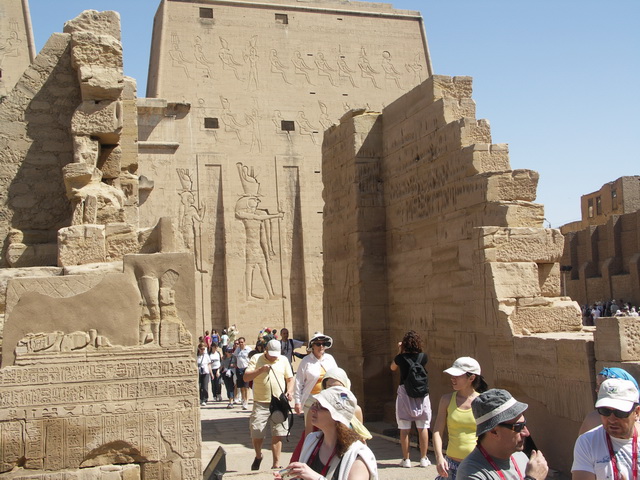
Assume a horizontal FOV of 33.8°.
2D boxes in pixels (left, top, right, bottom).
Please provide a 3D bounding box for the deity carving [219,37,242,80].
[{"bbox_3d":[-8.614,-17.469,101.704,2.366,4.534,0.220,0,-9,-21],"label":"deity carving"}]

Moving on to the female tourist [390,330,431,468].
[{"bbox_3d":[1.125,1.983,13.100,0.470,1.690,0.500,-1,-5,-18],"label":"female tourist"}]

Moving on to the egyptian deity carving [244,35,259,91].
[{"bbox_3d":[-6.677,-17.459,104.242,1.463,5.536,0.200,0,-8,-22],"label":"egyptian deity carving"}]

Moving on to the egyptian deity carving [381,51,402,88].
[{"bbox_3d":[7.349,-17.413,107.939,2.442,4.169,0.220,0,-9,-21],"label":"egyptian deity carving"}]

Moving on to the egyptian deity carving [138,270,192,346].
[{"bbox_3d":[-1.613,0.715,11.000,0.580,0.790,0.120,-1,-4,-15],"label":"egyptian deity carving"}]

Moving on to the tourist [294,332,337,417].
[{"bbox_3d":[-0.033,2.061,13.700,0.580,1.690,0.420,-1,-4,-11],"label":"tourist"}]

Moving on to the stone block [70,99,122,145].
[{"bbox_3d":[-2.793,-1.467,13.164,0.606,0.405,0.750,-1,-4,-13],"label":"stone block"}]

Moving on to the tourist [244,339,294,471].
[{"bbox_3d":[-0.652,2.123,13.600,0.640,1.690,0.520,-2,-4,5],"label":"tourist"}]

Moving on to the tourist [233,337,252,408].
[{"bbox_3d":[-1.866,3.224,25.543,0.520,1.740,0.420,-2,-4,-3],"label":"tourist"}]

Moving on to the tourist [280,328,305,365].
[{"bbox_3d":[-0.538,2.651,20.942,0.680,1.780,0.420,-1,-4,-7],"label":"tourist"}]

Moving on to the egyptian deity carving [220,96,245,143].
[{"bbox_3d":[-8.341,-11.472,100.747,2.342,4.643,0.220,0,-9,-21],"label":"egyptian deity carving"}]

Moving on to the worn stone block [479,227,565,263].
[{"bbox_3d":[2.757,0.088,14.949,1.120,0.490,0.620,-1,-4,-15],"label":"worn stone block"}]

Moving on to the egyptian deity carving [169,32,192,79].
[{"bbox_3d":[-13.370,-17.683,101.547,2.427,4.596,0.200,0,-8,-22],"label":"egyptian deity carving"}]

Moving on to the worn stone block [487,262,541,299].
[{"bbox_3d":[2.531,0.561,14.316,0.698,0.478,0.650,-1,-4,-13],"label":"worn stone block"}]

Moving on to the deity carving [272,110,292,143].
[{"bbox_3d":[-3.693,-11.204,104.486,2.169,3.360,0.200,0,-8,-22],"label":"deity carving"}]

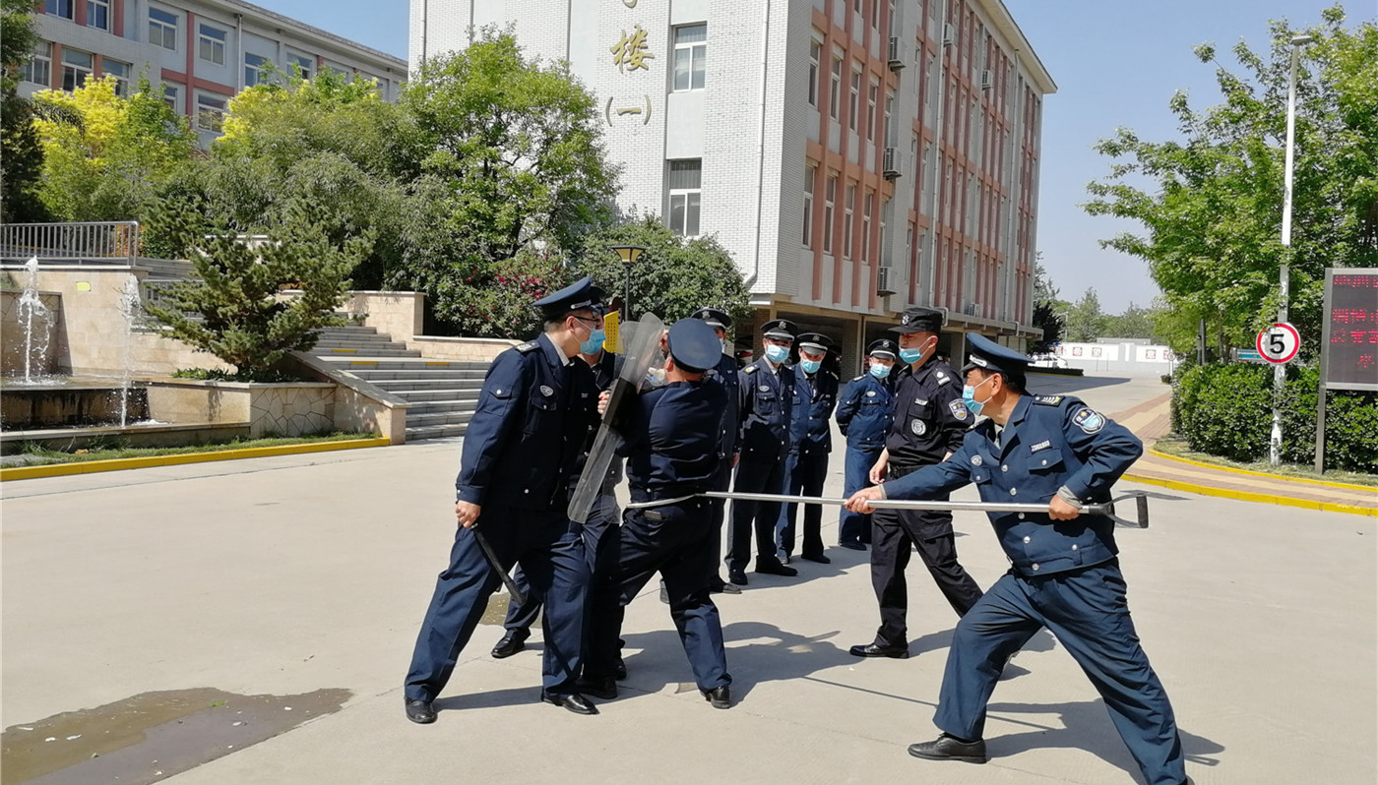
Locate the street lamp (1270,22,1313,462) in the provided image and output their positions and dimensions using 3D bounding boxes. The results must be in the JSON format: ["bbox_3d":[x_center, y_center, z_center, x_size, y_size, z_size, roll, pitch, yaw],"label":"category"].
[{"bbox_3d":[8.403,-1.976,14.899,0.360,5.948,0.200,4,3,37],"label":"street lamp"}]

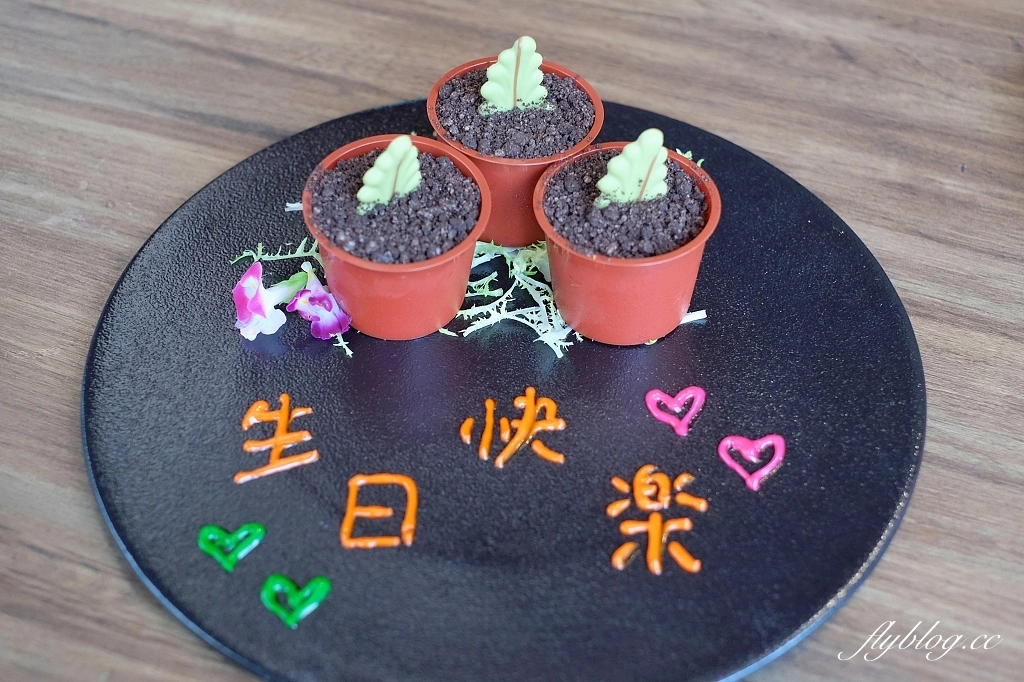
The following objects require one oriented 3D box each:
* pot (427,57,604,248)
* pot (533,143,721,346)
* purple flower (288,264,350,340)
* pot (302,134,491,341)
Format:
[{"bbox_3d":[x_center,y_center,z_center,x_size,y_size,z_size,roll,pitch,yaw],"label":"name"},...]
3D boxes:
[{"bbox_3d":[0.000,-0.076,0.618,0.070,0.050,0.070,2,45,-3],"label":"pot"},{"bbox_3d":[0.044,-0.036,0.582,0.070,0.050,0.070,0,46,0],"label":"pot"},{"bbox_3d":[-0.075,-0.017,0.588,0.025,0.017,0.028,4,47,4],"label":"purple flower"},{"bbox_3d":[-0.044,-0.037,0.581,0.070,0.050,0.070,2,51,-3],"label":"pot"}]

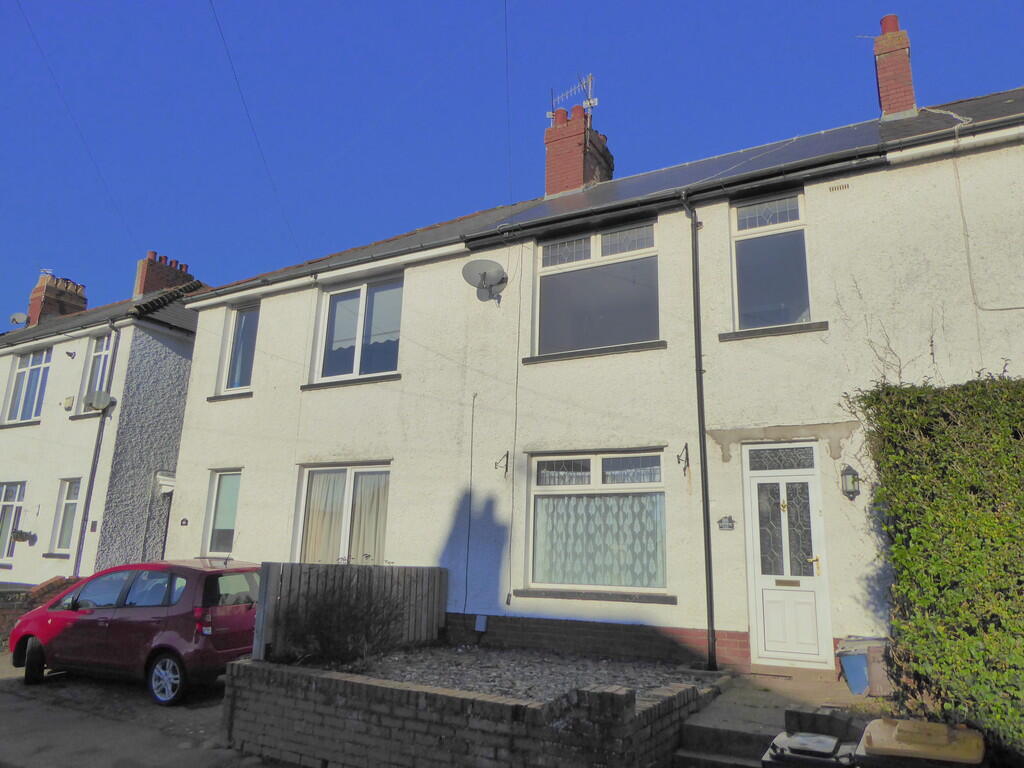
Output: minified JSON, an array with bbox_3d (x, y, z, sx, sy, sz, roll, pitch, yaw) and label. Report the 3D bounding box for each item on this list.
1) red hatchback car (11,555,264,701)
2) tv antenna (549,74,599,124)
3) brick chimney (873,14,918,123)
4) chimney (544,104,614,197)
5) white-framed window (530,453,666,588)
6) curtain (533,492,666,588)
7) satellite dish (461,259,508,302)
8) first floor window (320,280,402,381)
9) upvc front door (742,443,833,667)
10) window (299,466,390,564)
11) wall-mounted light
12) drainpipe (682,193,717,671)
[{"bbox_3d":[-4.715,3.176,9.838,3.880,1.540,1.720,-5,-15,26],"label":"red hatchback car"},{"bbox_3d":[1.275,-5.889,15.464,0.360,0.850,1.120,13,-18,-38],"label":"tv antenna"},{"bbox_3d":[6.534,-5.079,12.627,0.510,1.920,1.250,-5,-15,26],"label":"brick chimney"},{"bbox_3d":[1.424,-4.442,15.403,0.860,1.880,1.700,-5,-15,26],"label":"chimney"},{"bbox_3d":[1.080,1.740,9.412,1.860,1.730,0.110,-5,-15,26],"label":"white-framed window"},{"bbox_3d":[1.086,1.981,9.475,1.822,1.197,0.070,-5,-15,26],"label":"curtain"},{"bbox_3d":[-0.366,-1.442,10.369,0.620,0.520,0.480,2,-14,-1],"label":"satellite dish"},{"bbox_3d":[-2.405,-0.846,11.827,1.700,1.550,0.100,-6,-15,27],"label":"first floor window"},{"bbox_3d":[3.088,1.880,8.329,0.850,2.460,0.100,-5,-15,26],"label":"upvc front door"},{"bbox_3d":[-2.477,2.067,11.113,1.710,1.630,0.100,-6,-15,27],"label":"window"},{"bbox_3d":[3.605,1.051,7.876,0.180,0.360,0.160,-6,-15,27],"label":"wall-mounted light"},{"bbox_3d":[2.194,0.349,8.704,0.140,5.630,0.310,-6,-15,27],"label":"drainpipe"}]

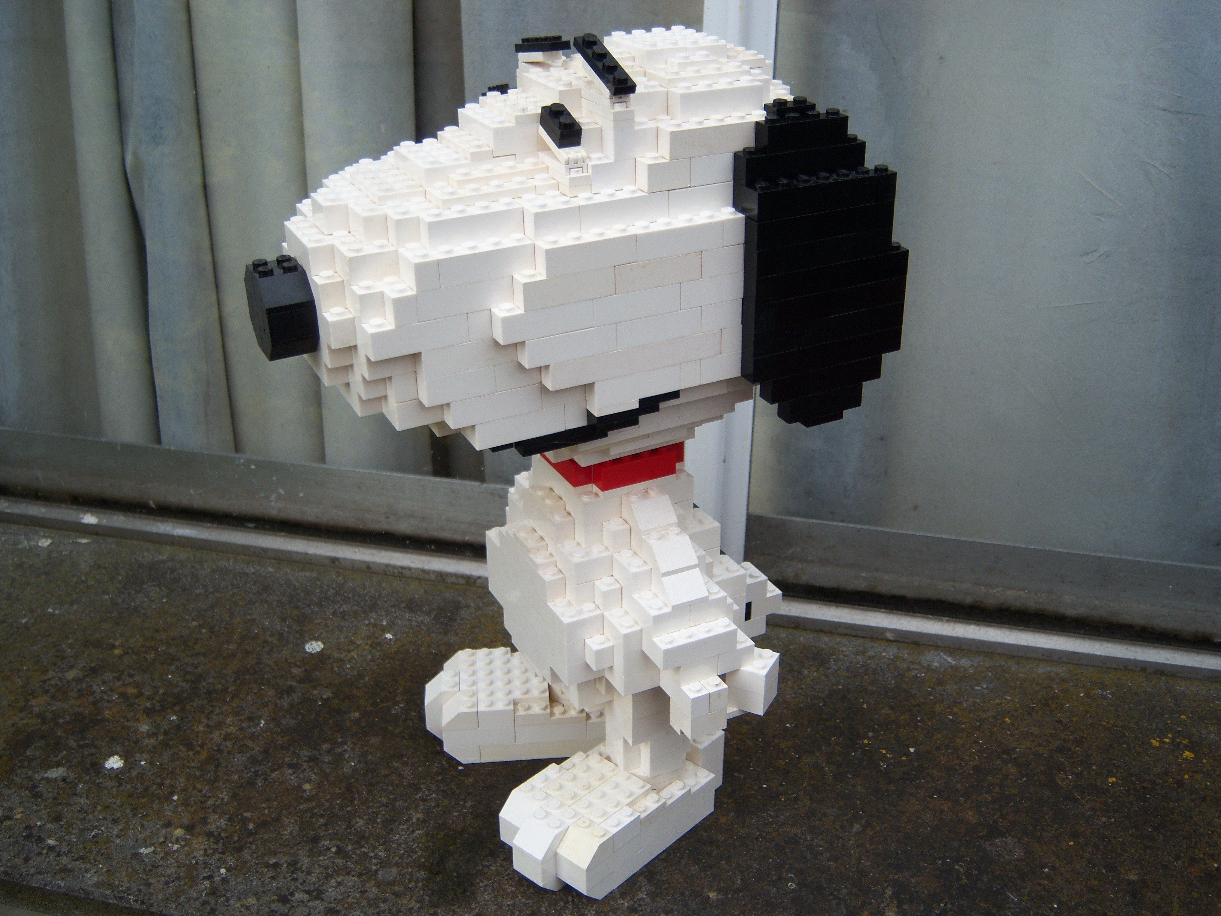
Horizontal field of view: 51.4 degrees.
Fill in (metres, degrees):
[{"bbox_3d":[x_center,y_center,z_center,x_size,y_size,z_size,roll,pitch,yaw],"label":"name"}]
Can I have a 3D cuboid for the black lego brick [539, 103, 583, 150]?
[{"bbox_3d":[-0.016,-0.108,0.411,0.008,0.008,0.016,-13,48,-22],"label":"black lego brick"}]

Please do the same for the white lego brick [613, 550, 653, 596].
[{"bbox_3d":[0.008,0.043,0.480,0.008,0.011,0.016,-14,29,-23],"label":"white lego brick"}]

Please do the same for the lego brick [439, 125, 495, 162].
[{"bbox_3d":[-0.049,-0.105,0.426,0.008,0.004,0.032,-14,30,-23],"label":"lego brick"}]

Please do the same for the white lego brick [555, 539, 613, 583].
[{"bbox_3d":[-0.010,0.038,0.486,0.016,0.011,0.016,-13,28,-25],"label":"white lego brick"}]

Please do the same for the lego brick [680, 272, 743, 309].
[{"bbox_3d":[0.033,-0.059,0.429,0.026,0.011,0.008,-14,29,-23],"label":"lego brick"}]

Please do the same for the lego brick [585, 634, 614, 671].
[{"bbox_3d":[-0.004,0.073,0.484,0.008,0.011,0.010,-14,29,-23],"label":"lego brick"}]

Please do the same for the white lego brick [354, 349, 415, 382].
[{"bbox_3d":[-0.071,-0.033,0.404,0.016,0.011,0.009,-14,29,-23],"label":"white lego brick"}]

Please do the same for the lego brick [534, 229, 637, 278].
[{"bbox_3d":[-0.008,-0.066,0.404,0.032,0.011,0.012,-14,29,-23],"label":"lego brick"}]

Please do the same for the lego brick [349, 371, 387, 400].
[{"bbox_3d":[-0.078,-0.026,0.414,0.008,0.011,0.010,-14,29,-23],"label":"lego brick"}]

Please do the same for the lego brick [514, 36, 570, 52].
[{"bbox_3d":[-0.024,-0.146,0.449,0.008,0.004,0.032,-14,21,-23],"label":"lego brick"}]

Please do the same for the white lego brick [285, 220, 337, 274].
[{"bbox_3d":[-0.099,-0.070,0.417,0.008,0.011,0.032,-14,30,-23],"label":"white lego brick"}]

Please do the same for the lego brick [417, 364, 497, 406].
[{"bbox_3d":[-0.050,-0.025,0.413,0.024,0.010,0.011,-14,29,-22],"label":"lego brick"}]

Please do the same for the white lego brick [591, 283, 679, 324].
[{"bbox_3d":[0.007,-0.052,0.421,0.032,0.010,0.011,-14,29,-22],"label":"white lego brick"}]

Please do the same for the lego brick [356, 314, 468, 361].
[{"bbox_3d":[-0.062,-0.041,0.402,0.032,0.011,0.015,-14,29,-22],"label":"lego brick"}]

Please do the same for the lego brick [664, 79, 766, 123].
[{"bbox_3d":[0.034,-0.119,0.422,0.032,0.011,0.012,-14,29,-23],"label":"lego brick"}]

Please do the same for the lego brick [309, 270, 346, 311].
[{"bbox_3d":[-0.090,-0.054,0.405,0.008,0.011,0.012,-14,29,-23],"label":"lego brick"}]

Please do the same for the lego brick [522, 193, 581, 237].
[{"bbox_3d":[-0.020,-0.078,0.407,0.016,0.011,0.016,-14,29,-23],"label":"lego brick"}]

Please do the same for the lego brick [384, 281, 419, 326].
[{"bbox_3d":[-0.064,-0.048,0.392,0.008,0.011,0.008,-14,29,-23],"label":"lego brick"}]

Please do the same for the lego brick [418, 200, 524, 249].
[{"bbox_3d":[-0.043,-0.074,0.401,0.032,0.011,0.008,-14,29,-23],"label":"lego brick"}]

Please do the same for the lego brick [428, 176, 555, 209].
[{"bbox_3d":[-0.039,-0.086,0.410,0.037,0.005,0.016,-14,29,-23],"label":"lego brick"}]

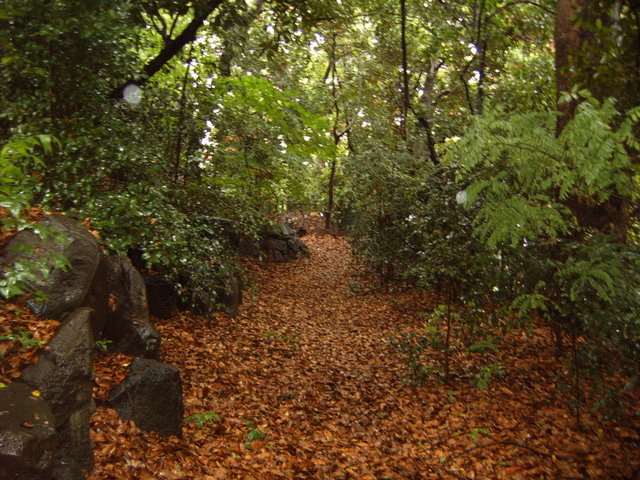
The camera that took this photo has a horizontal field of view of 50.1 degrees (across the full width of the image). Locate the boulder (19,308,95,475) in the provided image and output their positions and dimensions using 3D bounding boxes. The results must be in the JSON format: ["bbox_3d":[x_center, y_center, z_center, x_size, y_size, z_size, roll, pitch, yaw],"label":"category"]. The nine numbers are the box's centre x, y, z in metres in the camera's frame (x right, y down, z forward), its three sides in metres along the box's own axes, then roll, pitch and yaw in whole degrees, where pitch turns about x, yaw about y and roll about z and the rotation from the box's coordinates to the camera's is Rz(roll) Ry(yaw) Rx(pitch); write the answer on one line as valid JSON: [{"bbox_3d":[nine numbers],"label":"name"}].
[{"bbox_3d":[-1.566,0.891,4.050,0.450,0.900,0.500,-2,4,-27],"label":"boulder"}]

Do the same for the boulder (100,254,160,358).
[{"bbox_3d":[-1.782,0.612,6.300,0.600,0.920,0.600,-1,3,-23],"label":"boulder"}]

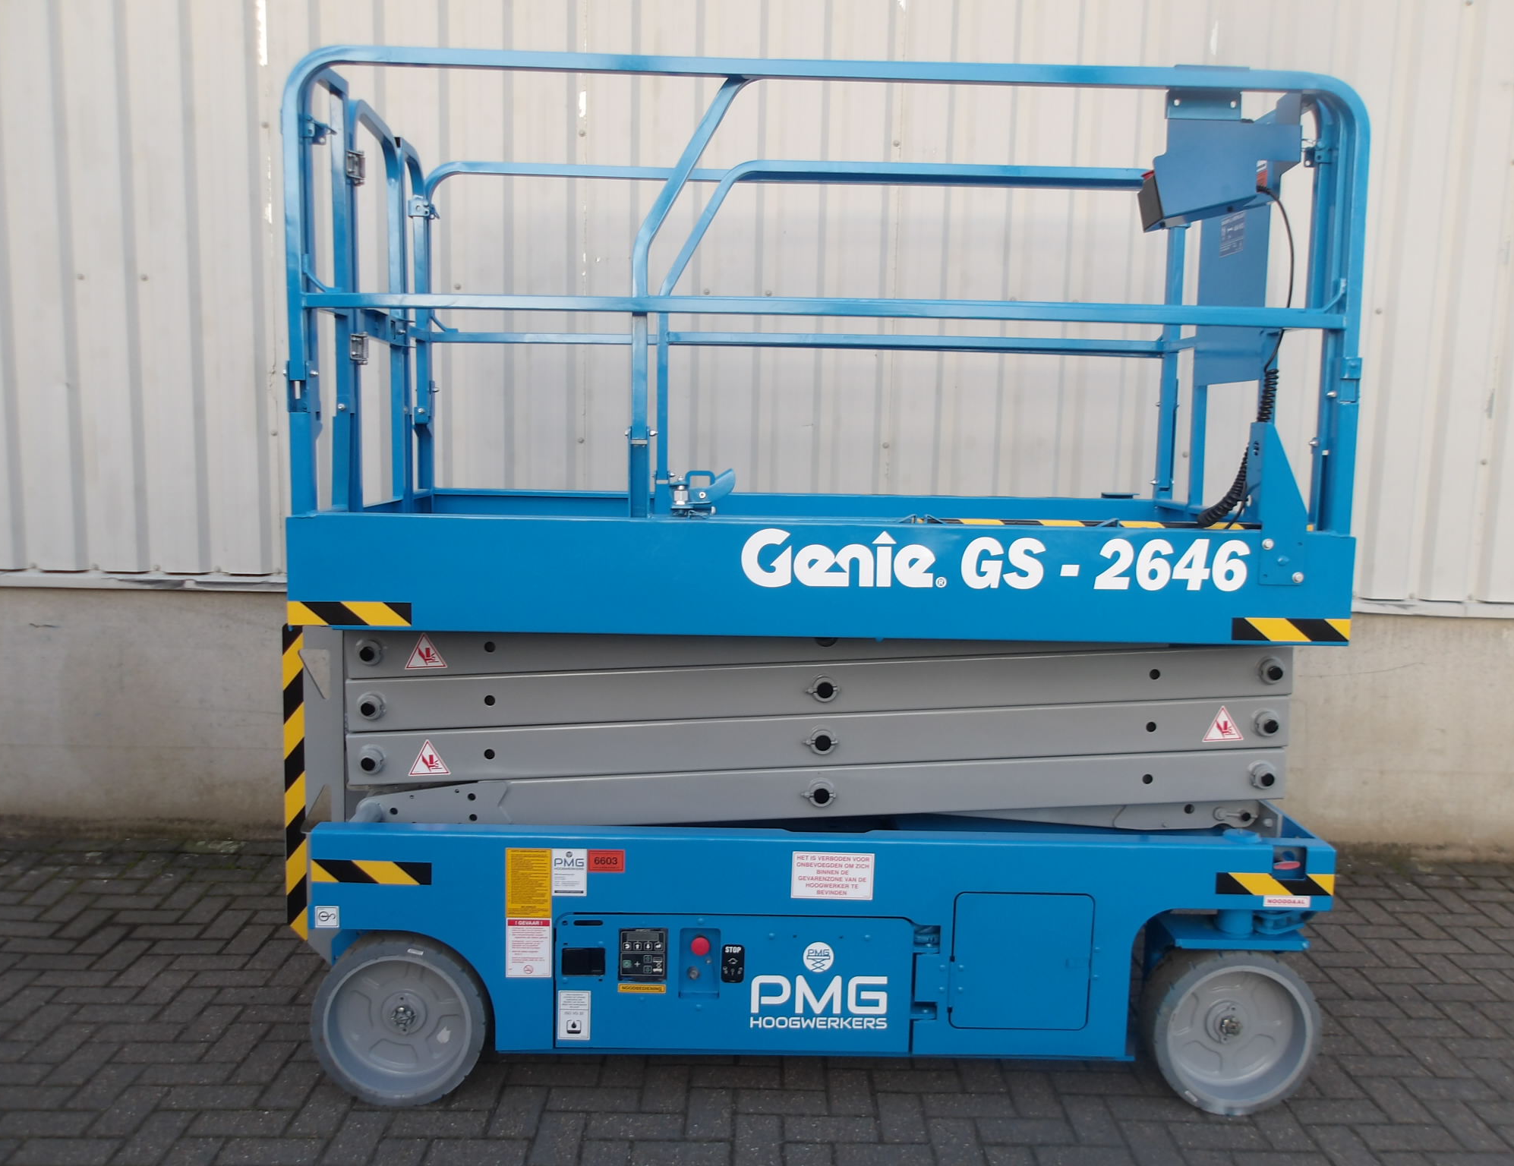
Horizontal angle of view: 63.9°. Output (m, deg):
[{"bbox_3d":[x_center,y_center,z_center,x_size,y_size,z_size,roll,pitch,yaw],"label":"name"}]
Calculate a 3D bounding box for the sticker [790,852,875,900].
[{"bbox_3d":[0.167,0.640,2.639,0.183,0.109,0.004,1,8,-1],"label":"sticker"}]

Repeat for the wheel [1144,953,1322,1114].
[{"bbox_3d":[1.070,1.002,2.759,0.376,0.376,0.123,1,8,-1],"label":"wheel"}]

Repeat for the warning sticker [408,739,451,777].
[{"bbox_3d":[-0.734,0.394,2.721,0.095,0.086,0.004,1,8,-1],"label":"warning sticker"}]

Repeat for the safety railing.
[{"bbox_3d":[0.143,-0.662,3.057,2.245,0.945,1.131,1,8,-1],"label":"safety railing"}]

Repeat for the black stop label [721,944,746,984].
[{"bbox_3d":[-0.052,0.834,2.659,0.051,0.086,0.005,1,7,-1],"label":"black stop label"}]

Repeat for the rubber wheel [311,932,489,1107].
[{"bbox_3d":[-0.798,0.973,2.739,0.376,0.376,0.123,1,8,-1],"label":"rubber wheel"}]

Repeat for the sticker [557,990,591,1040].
[{"bbox_3d":[-0.402,0.955,2.676,0.074,0.117,0.004,1,8,-1],"label":"sticker"}]

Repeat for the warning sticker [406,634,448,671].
[{"bbox_3d":[-0.732,0.152,2.689,0.093,0.081,0.004,1,8,-1],"label":"warning sticker"}]

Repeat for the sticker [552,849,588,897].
[{"bbox_3d":[-0.406,0.631,2.633,0.075,0.107,0.004,1,8,-1],"label":"sticker"}]

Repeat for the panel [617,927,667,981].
[{"bbox_3d":[-0.250,0.816,2.671,0.108,0.123,0.030,1,8,-1],"label":"panel"}]

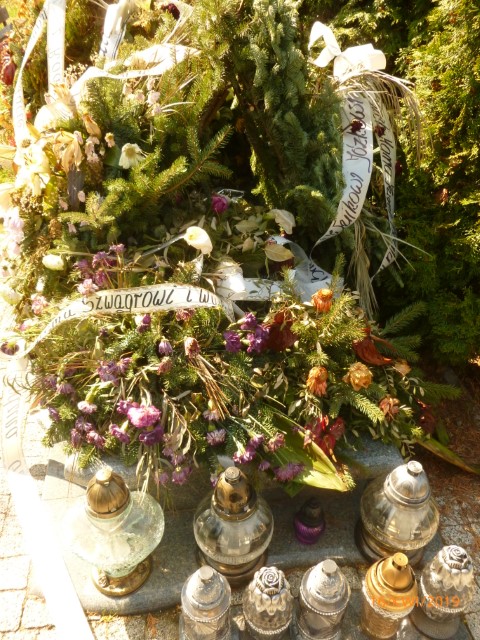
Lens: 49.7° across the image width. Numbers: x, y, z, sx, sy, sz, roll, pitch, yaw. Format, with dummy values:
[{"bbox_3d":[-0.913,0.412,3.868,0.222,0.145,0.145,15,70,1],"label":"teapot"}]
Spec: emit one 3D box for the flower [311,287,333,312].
[{"bbox_3d":[0.253,-0.060,1.607,0.065,0.069,0.065,0,30,0],"label":"flower"}]

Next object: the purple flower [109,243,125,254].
[{"bbox_3d":[-0.401,-0.232,1.680,0.050,0.034,0.039,0,31,0],"label":"purple flower"}]

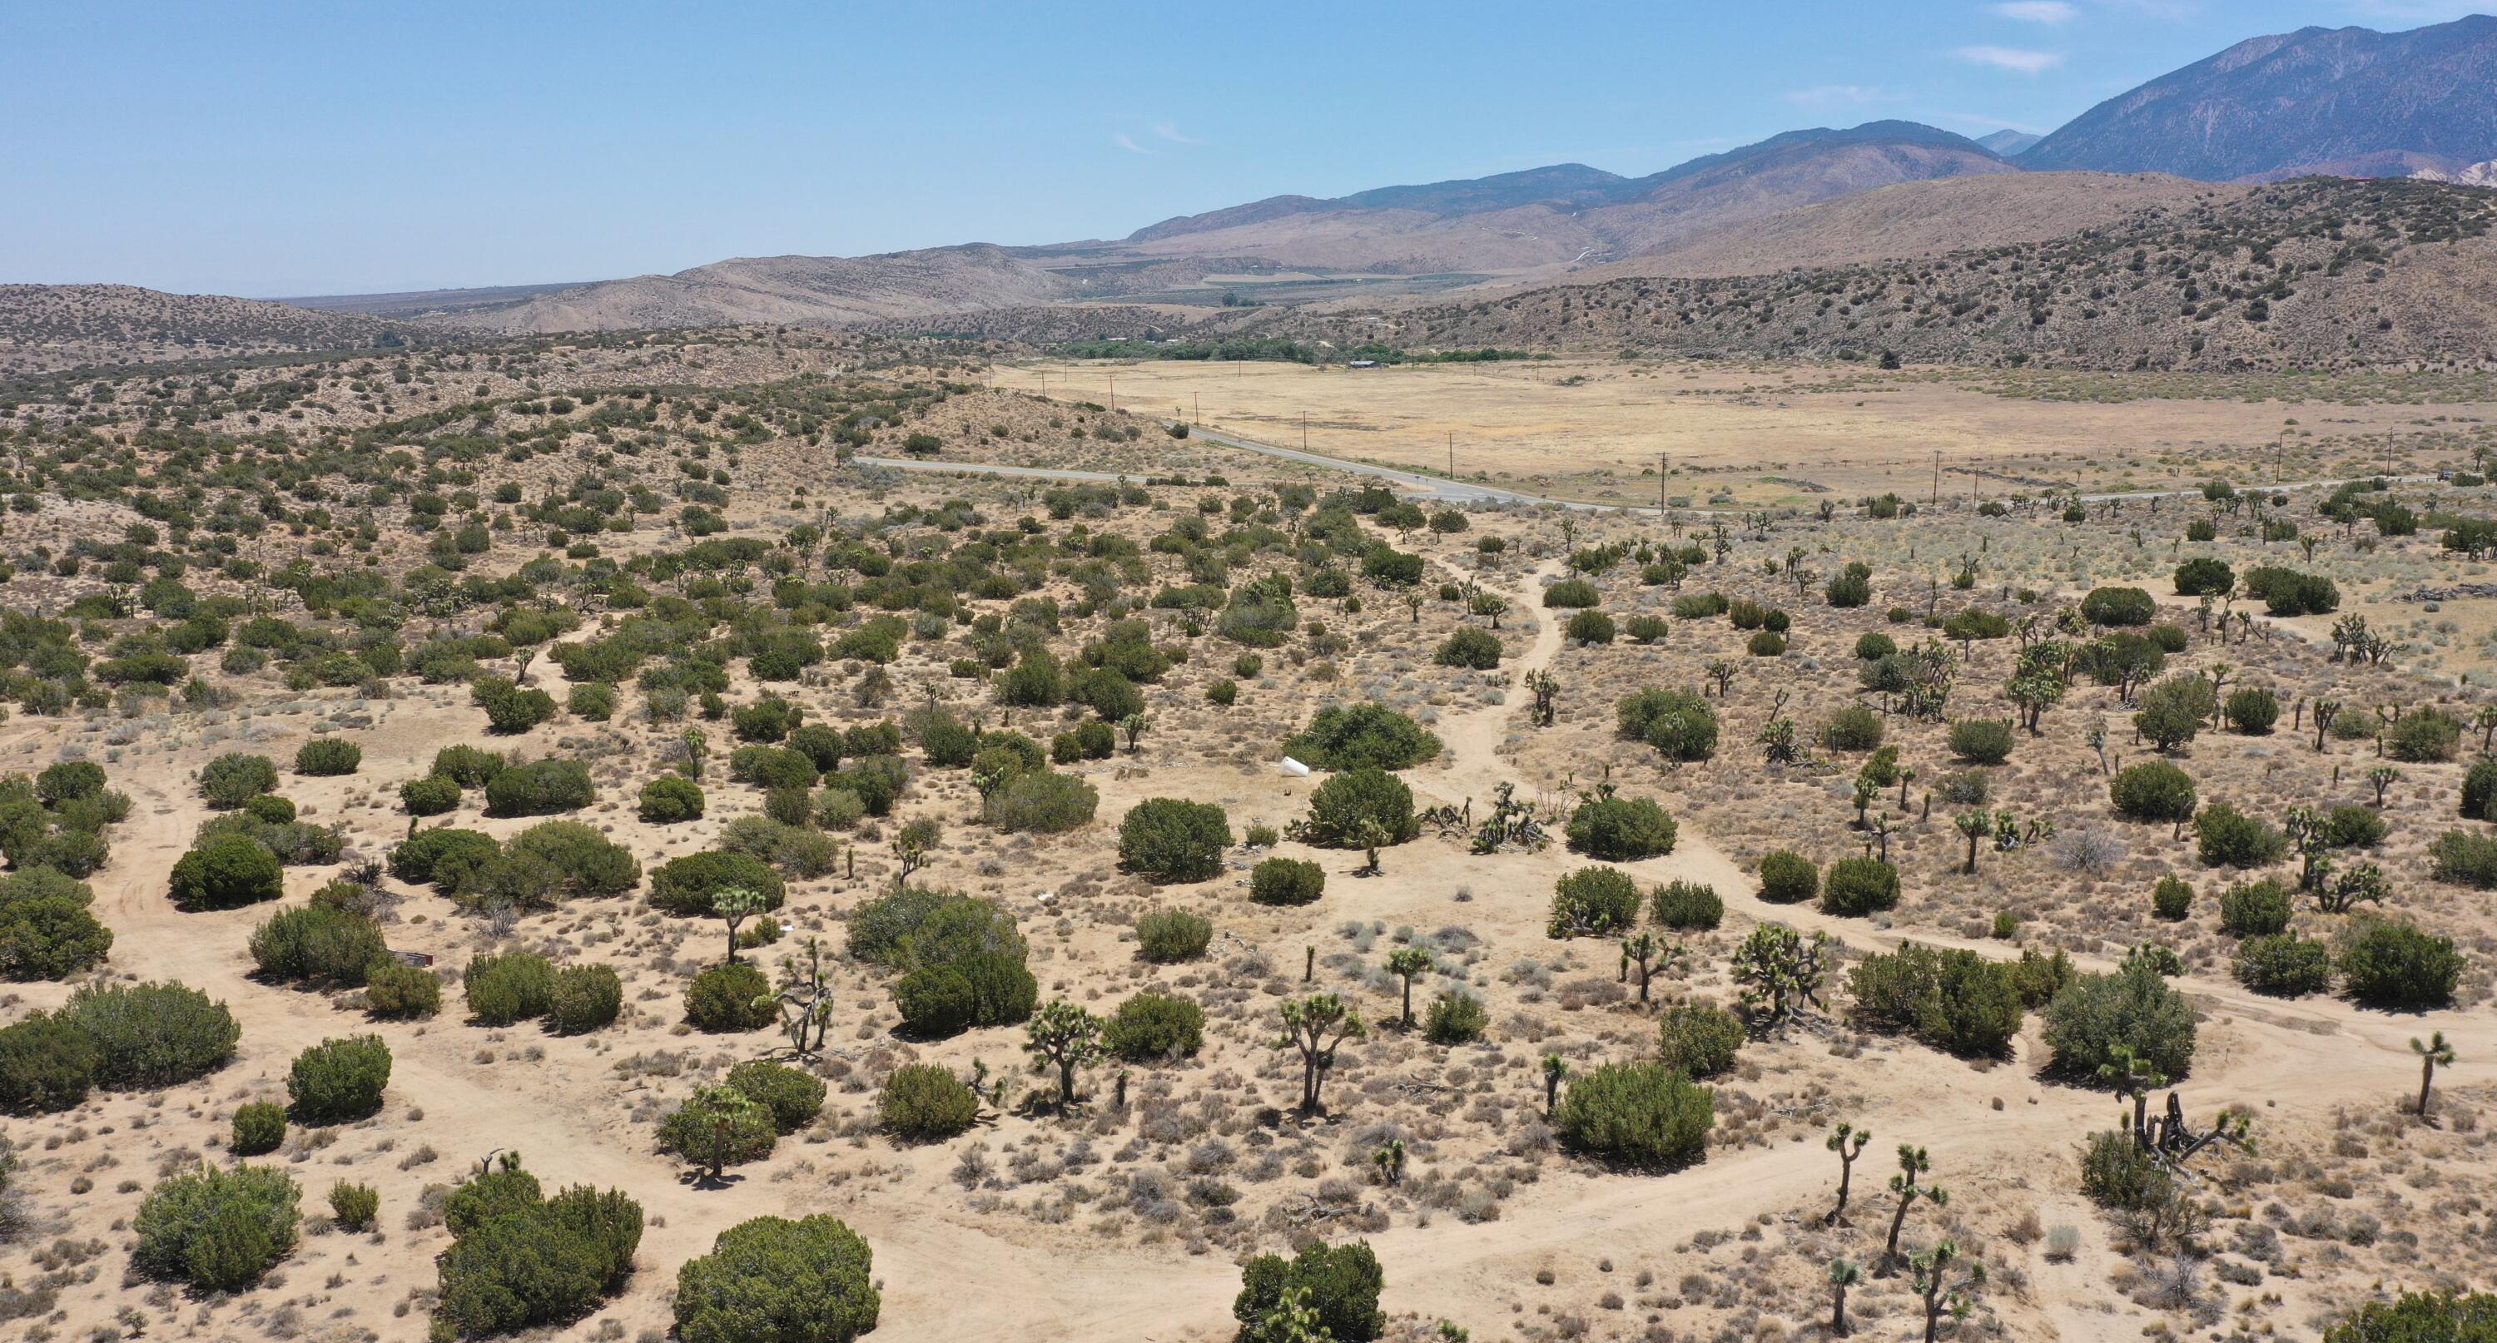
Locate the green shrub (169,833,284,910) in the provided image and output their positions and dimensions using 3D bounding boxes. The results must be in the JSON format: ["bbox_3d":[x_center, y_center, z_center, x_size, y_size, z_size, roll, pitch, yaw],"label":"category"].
[{"bbox_3d":[-51.734,10.208,98.353,5.141,3.437,4.884,-6,13,-28],"label":"green shrub"}]

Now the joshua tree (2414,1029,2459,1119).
[{"bbox_3d":[41.661,14.204,68.271,1.264,3.084,1.201,6,14,32],"label":"joshua tree"}]

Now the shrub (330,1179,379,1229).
[{"bbox_3d":[-26.929,16.114,58.538,1.310,1.330,1.250,-6,13,-26],"label":"shrub"}]

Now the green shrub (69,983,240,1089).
[{"bbox_3d":[-37.770,12.342,66.838,5.310,2.830,4.250,-7,13,-30],"label":"green shrub"}]

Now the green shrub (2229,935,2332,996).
[{"bbox_3d":[39.710,11.280,74.590,3.370,2.410,3.040,6,13,29],"label":"green shrub"}]

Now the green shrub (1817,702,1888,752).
[{"bbox_3d":[41.804,3.842,134.499,4.363,3.106,3.927,3,12,17],"label":"green shrub"}]

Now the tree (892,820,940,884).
[{"bbox_3d":[-15.400,8.360,89.930,2.140,3.190,2.030,-2,11,-10],"label":"tree"}]

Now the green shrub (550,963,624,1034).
[{"bbox_3d":[-24.560,12.170,72.110,2.670,2.630,2.410,-4,12,-19],"label":"green shrub"}]

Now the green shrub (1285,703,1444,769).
[{"bbox_3d":[6.523,3.483,111.116,8.900,3.010,6.680,1,11,3],"label":"green shrub"}]

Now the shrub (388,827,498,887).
[{"bbox_3d":[-38.097,8.785,92.214,4.770,2.430,4.060,-5,12,-23],"label":"shrub"}]

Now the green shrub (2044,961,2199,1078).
[{"bbox_3d":[32.510,12.965,72.669,5.254,4.042,4.991,4,13,25],"label":"green shrub"}]

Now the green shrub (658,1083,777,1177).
[{"bbox_3d":[-18.494,15.975,67.746,4.003,2.010,3.803,-3,12,-16],"label":"green shrub"}]

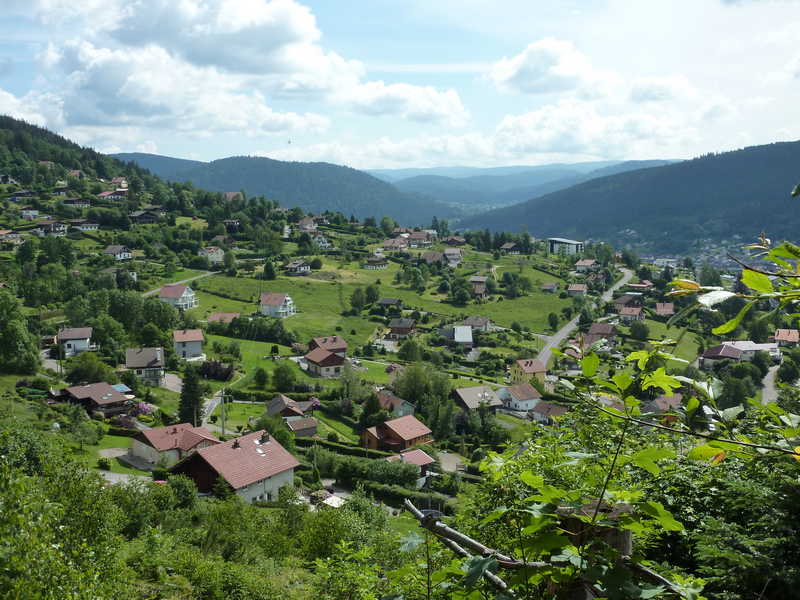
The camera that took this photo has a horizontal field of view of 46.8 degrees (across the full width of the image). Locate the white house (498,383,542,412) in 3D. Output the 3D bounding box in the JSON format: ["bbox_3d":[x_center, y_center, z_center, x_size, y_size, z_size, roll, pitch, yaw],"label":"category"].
[{"bbox_3d":[39.800,31.800,307.800,9.600,6.900,11.800,-5,9,-32],"label":"white house"}]

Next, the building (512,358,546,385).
[{"bbox_3d":[48.090,28.020,350.000,9.900,10.200,10.600,-3,8,-22],"label":"building"}]

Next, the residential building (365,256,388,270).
[{"bbox_3d":[-12.260,-19.160,480.000,12.190,6.820,9.750,0,7,-3],"label":"residential building"}]

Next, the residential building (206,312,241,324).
[{"bbox_3d":[-64.920,7.540,340.000,10.400,6.000,9.500,2,7,13],"label":"residential building"}]

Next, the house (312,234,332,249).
[{"bbox_3d":[-46.800,-33.300,534.300,10.300,7.900,10.300,-4,8,-28],"label":"house"}]

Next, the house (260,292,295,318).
[{"bbox_3d":[-50.600,1.800,380.700,11.300,8.900,9.600,4,8,28],"label":"house"}]

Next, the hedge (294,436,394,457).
[{"bbox_3d":[-12.127,31.220,196.000,22.300,2.000,2.000,3,8,20],"label":"hedge"}]

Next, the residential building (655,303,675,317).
[{"bbox_3d":[153.092,5.923,535.000,9.800,7.500,9.500,2,8,16],"label":"residential building"}]

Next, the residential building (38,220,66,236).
[{"bbox_3d":[-212.900,-44.200,565.700,12.500,8.300,11.000,5,9,32],"label":"residential building"}]

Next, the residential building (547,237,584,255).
[{"bbox_3d":[144.480,-45.500,805.890,11.000,14.000,34.000,-5,9,-35],"label":"residential building"}]

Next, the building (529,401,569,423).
[{"bbox_3d":[46.420,34.770,287.000,8.500,5.500,9.500,-4,8,-32],"label":"building"}]

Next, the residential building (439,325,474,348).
[{"bbox_3d":[21.000,13.190,345.000,12.790,8.180,10.240,0,7,0],"label":"residential building"}]

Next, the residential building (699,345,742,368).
[{"bbox_3d":[127.990,22.290,368.000,14.200,6.300,9.500,3,8,22],"label":"residential building"}]

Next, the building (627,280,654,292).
[{"bbox_3d":[139.270,-8.090,535.000,14.700,5.940,10.140,2,7,20],"label":"building"}]

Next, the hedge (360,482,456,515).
[{"bbox_3d":[0.980,27.710,130.080,15.000,2.300,1.900,4,8,28],"label":"hedge"}]

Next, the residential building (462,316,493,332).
[{"bbox_3d":[38.040,11.870,448.000,10.800,6.400,9.500,3,8,22],"label":"residential building"}]

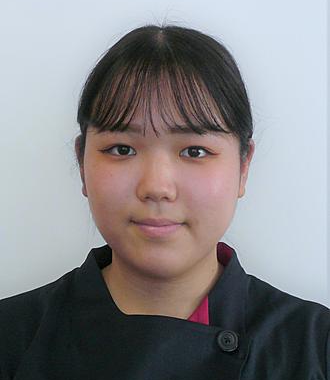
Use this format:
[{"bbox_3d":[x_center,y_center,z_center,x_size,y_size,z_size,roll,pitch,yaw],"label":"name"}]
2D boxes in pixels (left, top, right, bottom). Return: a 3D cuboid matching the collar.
[{"bbox_3d":[-0.001,0.094,0.630,0.175,0.085,0.135,0,0,1],"label":"collar"}]

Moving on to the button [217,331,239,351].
[{"bbox_3d":[0.059,0.141,0.580,0.019,0.019,0.004,0,-13,-4],"label":"button"}]

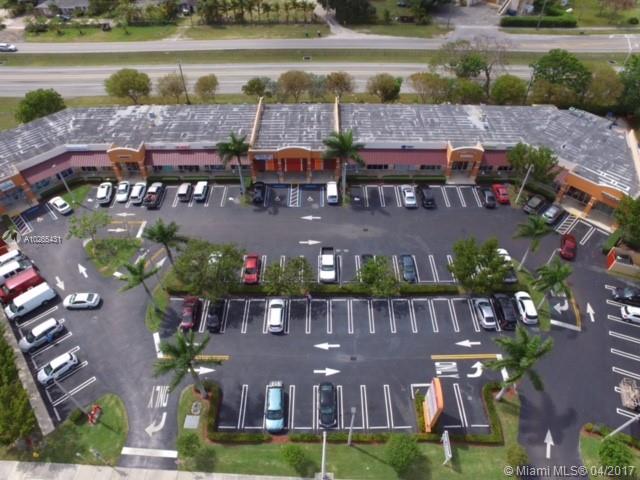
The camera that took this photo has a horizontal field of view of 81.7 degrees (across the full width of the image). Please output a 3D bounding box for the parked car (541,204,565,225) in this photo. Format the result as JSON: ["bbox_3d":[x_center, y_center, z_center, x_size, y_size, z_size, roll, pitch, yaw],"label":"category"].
[{"bbox_3d":[39.857,-4.562,62.827,4.350,1.550,1.800,-35,55,-29],"label":"parked car"}]

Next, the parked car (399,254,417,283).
[{"bbox_3d":[12.685,4.099,53.183,1.800,1.480,4.500,0,50,0],"label":"parked car"}]

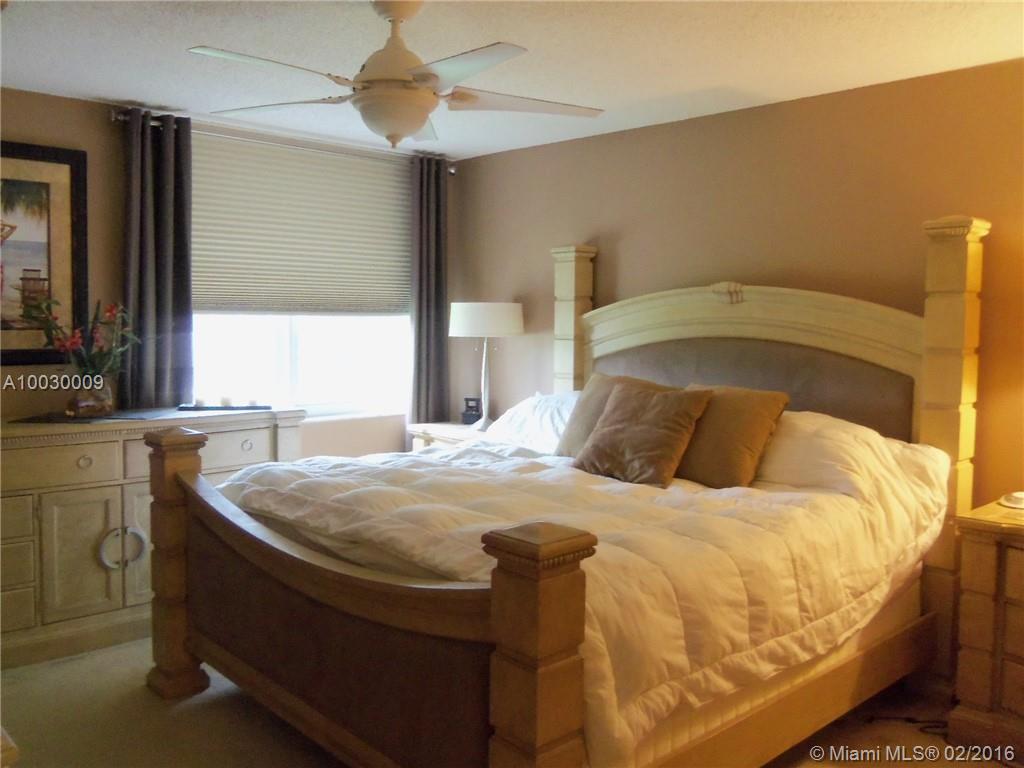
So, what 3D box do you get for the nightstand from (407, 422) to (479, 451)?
[{"bbox_3d":[-0.227,0.678,5.029,0.505,0.771,0.785,-3,5,-43],"label":"nightstand"}]

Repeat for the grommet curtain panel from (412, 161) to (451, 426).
[{"bbox_3d":[-0.535,-0.227,5.375,0.258,2.448,0.112,-3,5,-43],"label":"grommet curtain panel"}]

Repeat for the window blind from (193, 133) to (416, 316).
[{"bbox_3d":[-1.164,-0.895,4.833,1.477,0.963,0.066,-3,5,-43],"label":"window blind"}]

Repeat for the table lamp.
[{"bbox_3d":[-0.150,-0.103,4.956,0.442,0.766,0.442,1,4,0],"label":"table lamp"}]

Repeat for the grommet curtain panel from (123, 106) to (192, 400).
[{"bbox_3d":[-1.796,-0.146,4.218,0.308,2.417,0.112,-3,5,-43],"label":"grommet curtain panel"}]

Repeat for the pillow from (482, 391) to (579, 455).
[{"bbox_3d":[0.318,0.195,4.105,0.748,0.206,0.468,5,43,47],"label":"pillow"}]

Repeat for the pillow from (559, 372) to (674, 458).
[{"bbox_3d":[0.481,0.160,3.897,0.468,0.458,0.159,5,-33,47],"label":"pillow"}]

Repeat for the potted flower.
[{"bbox_3d":[-1.931,-0.117,3.727,0.446,0.534,0.345,-3,5,-43],"label":"potted flower"}]

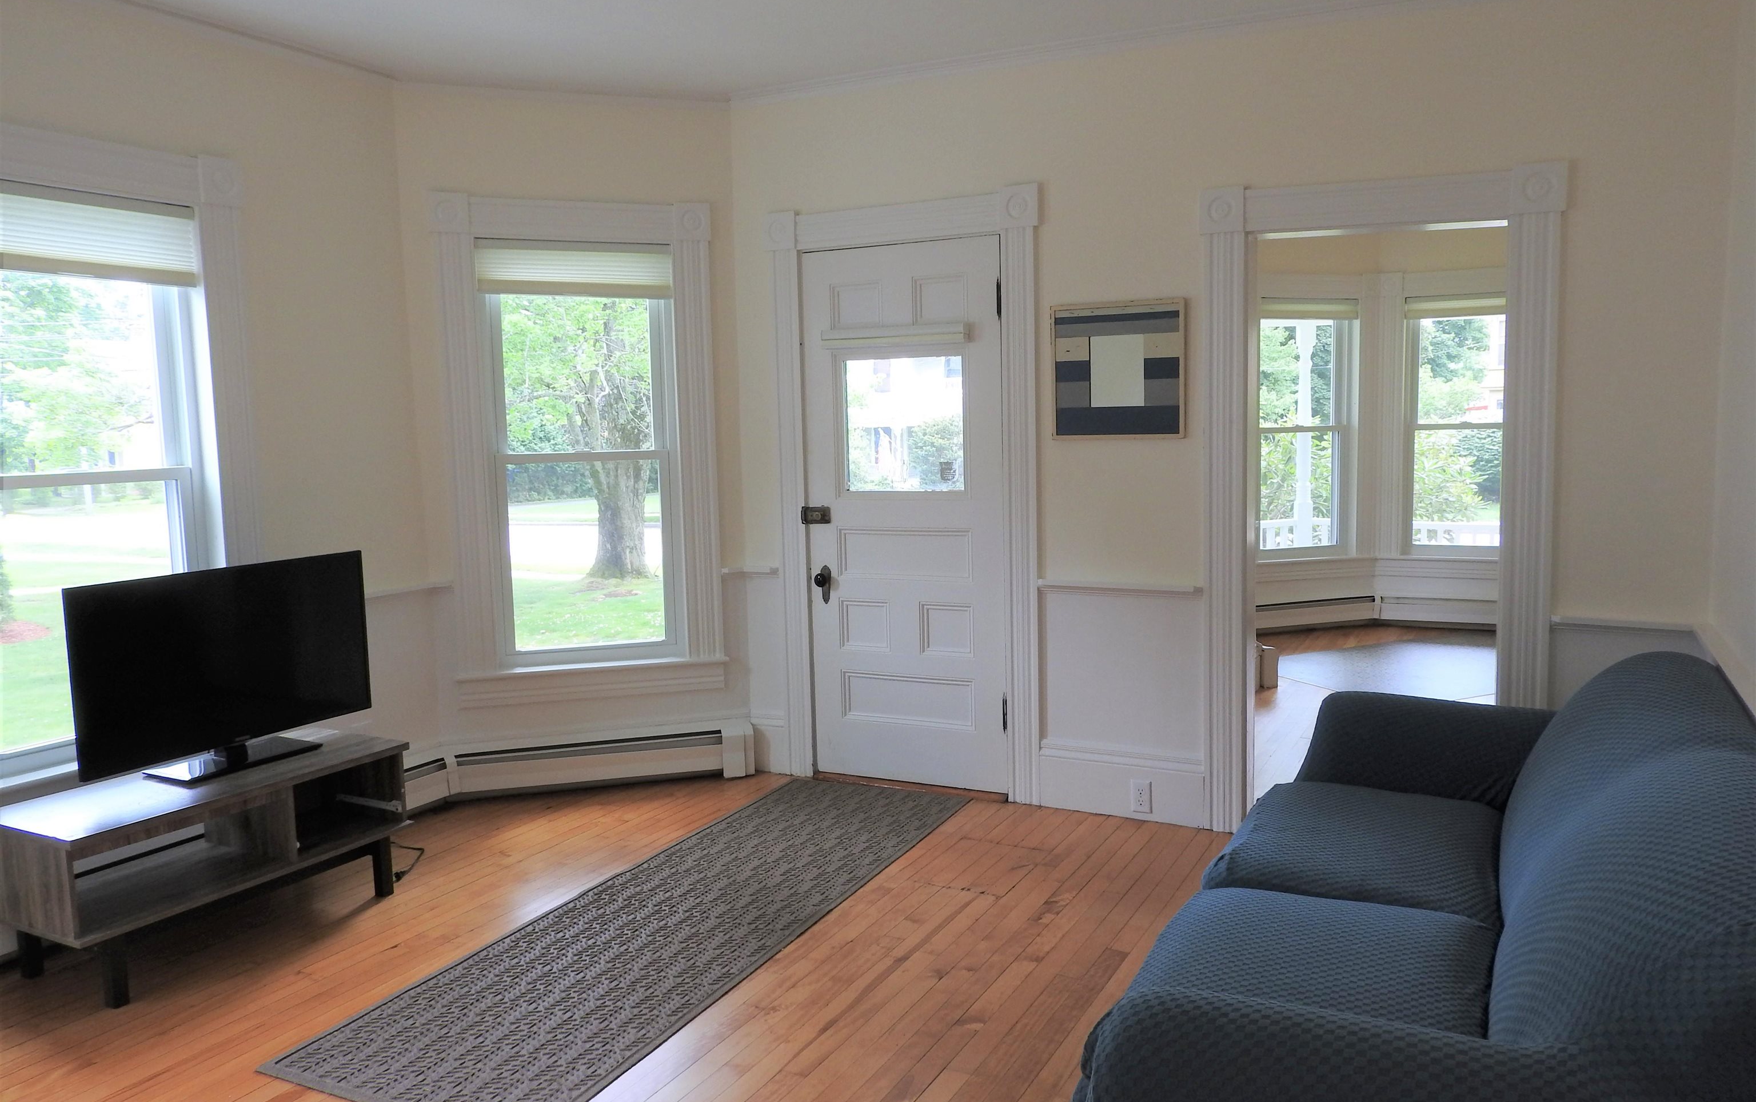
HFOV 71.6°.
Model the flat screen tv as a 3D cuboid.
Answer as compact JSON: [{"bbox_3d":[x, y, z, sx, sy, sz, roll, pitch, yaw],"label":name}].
[{"bbox_3d":[-1.938,0.341,3.629,0.190,0.595,0.920,2,6,28],"label":"flat screen tv"}]

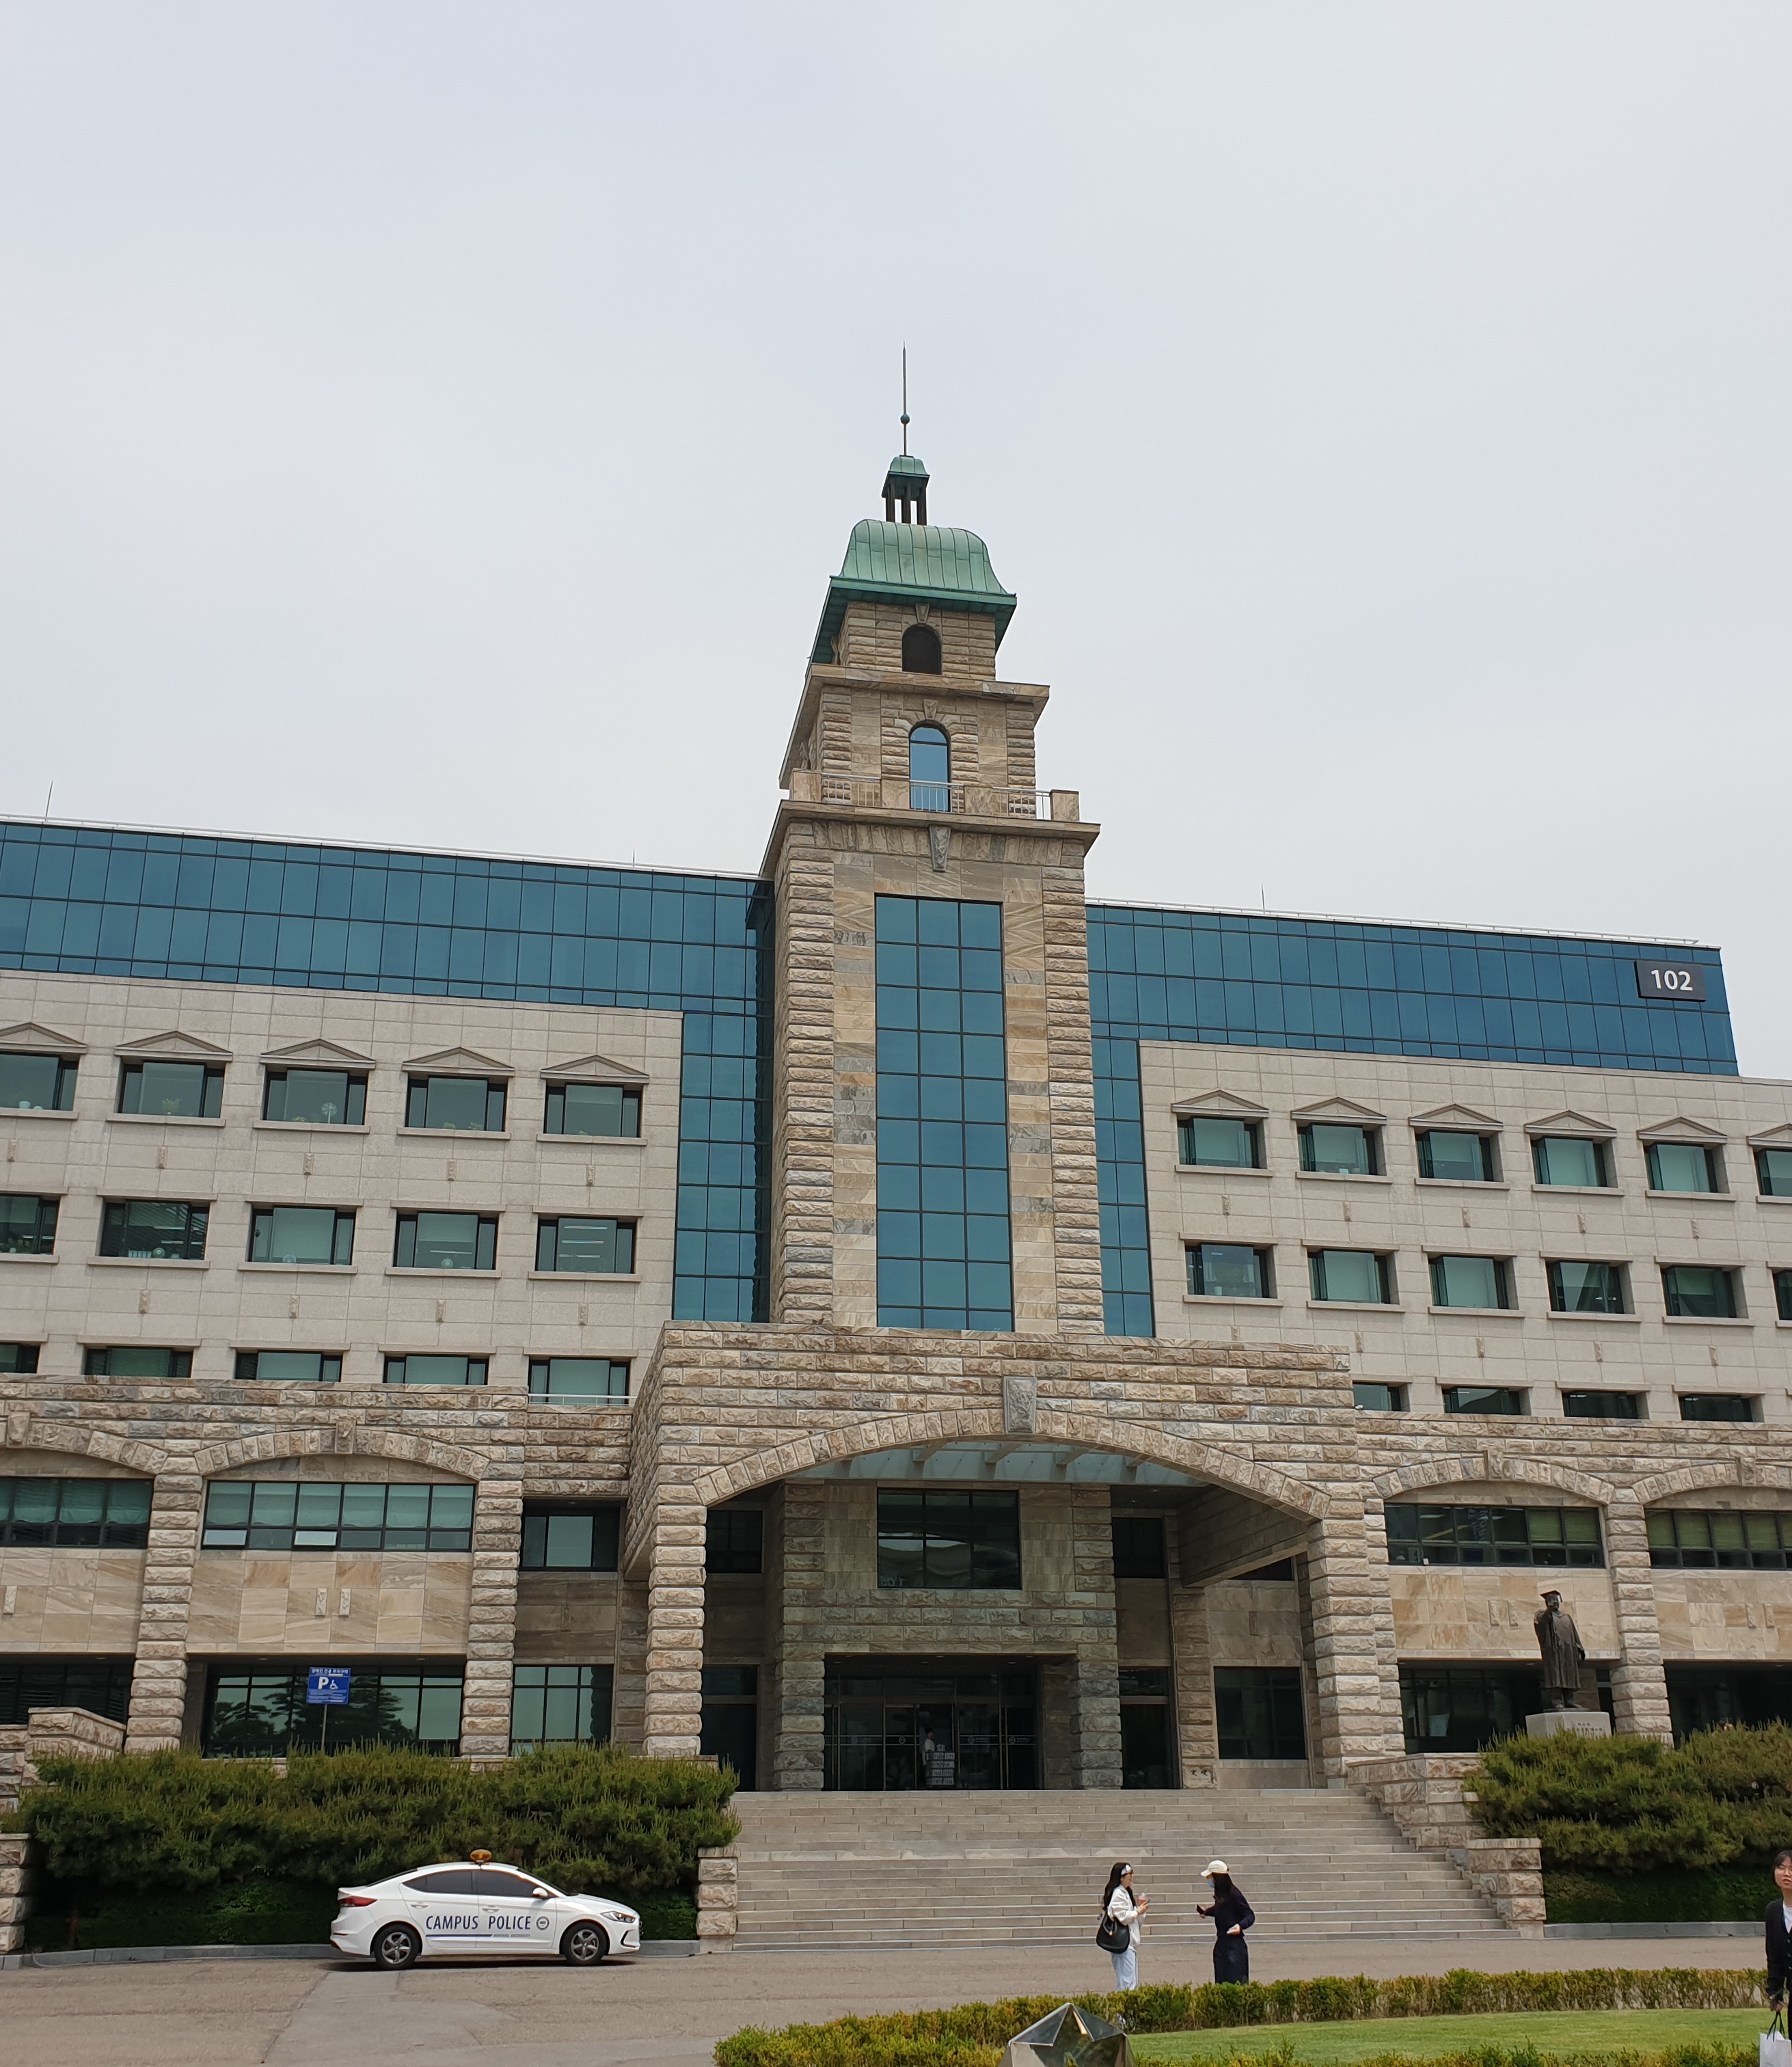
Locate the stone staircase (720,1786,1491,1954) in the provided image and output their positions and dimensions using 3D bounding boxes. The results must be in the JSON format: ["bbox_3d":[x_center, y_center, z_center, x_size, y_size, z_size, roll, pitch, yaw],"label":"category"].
[{"bbox_3d":[3.307,14.872,37.280,13.140,2.460,6.800,3,-21,-10],"label":"stone staircase"}]

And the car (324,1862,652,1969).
[{"bbox_3d":[-6.184,13.240,31.287,4.570,1.470,1.800,3,-21,-10],"label":"car"}]

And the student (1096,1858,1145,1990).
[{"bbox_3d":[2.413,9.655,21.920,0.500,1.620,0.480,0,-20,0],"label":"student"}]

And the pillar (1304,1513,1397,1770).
[{"bbox_3d":[9.367,12.735,43.159,1.000,5.200,0.980,3,-20,-11],"label":"pillar"}]

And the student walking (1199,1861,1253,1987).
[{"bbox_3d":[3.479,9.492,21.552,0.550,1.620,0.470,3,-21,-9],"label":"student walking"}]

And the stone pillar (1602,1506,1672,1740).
[{"bbox_3d":[18.557,15.257,52.112,1.040,6.600,0.950,3,-21,-10],"label":"stone pillar"}]

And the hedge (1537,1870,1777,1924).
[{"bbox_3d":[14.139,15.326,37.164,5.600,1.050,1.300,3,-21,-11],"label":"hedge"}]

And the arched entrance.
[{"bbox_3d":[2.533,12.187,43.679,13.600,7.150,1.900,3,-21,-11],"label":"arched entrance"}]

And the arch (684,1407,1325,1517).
[{"bbox_3d":[2.487,9.245,44.277,13.950,2.200,0.800,3,-21,-11],"label":"arch"}]

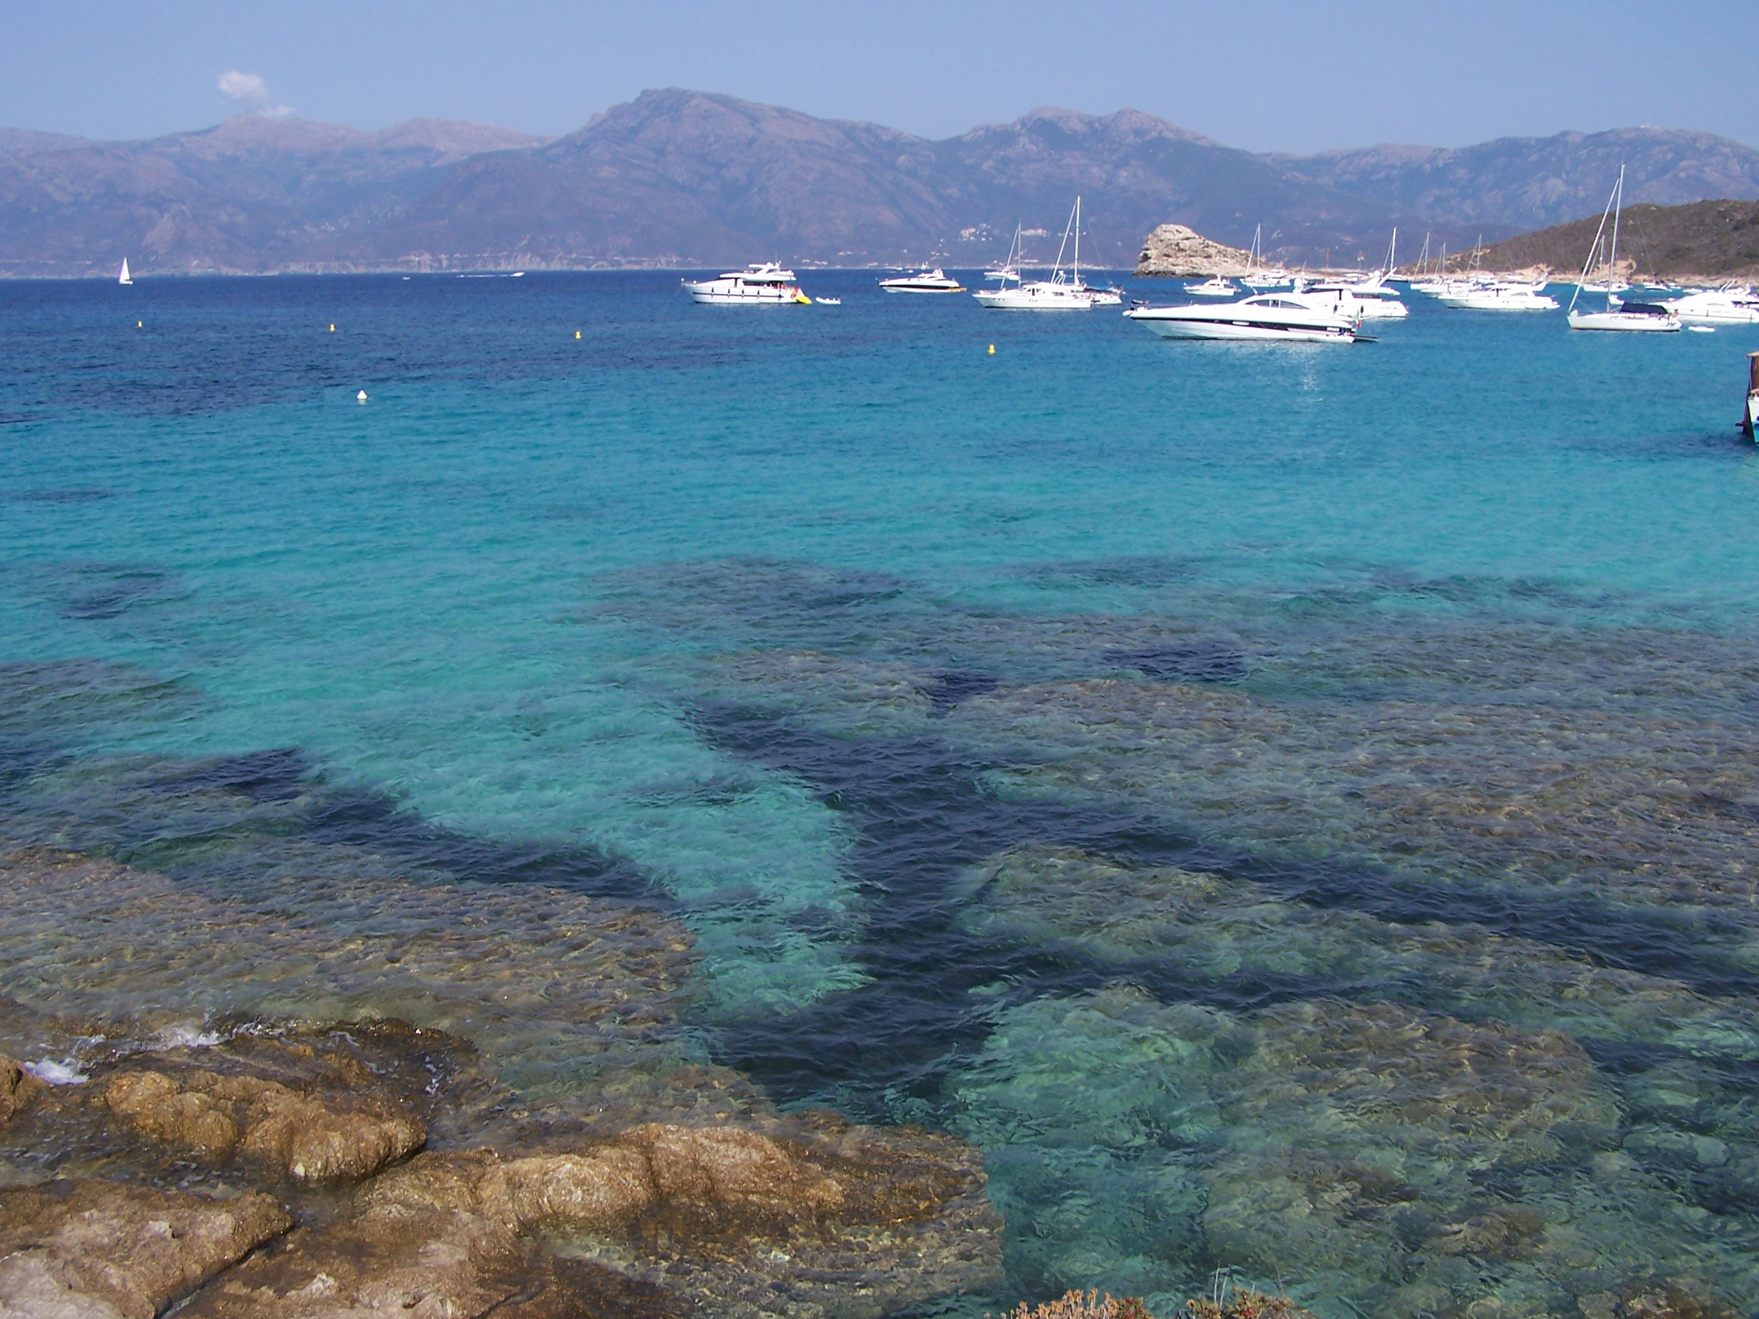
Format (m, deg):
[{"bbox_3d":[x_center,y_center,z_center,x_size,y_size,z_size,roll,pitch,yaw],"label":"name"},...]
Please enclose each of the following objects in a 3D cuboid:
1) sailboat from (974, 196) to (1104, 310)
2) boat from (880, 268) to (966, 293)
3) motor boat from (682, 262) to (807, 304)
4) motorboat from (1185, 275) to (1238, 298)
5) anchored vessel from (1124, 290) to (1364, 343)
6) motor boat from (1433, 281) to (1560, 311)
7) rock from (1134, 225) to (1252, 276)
[{"bbox_3d":[22.860,-56.090,267.630,19.180,15.720,5.000,1,12,7],"label":"sailboat"},{"bbox_3d":[9.760,-84.150,428.430,19.120,5.750,4.900,1,12,5],"label":"boat"},{"bbox_3d":[-20.790,-58.220,299.650,19.940,6.550,5.300,1,12,4],"label":"motor boat"},{"bbox_3d":[67.490,-75.880,392.700,11.100,4.330,3.800,3,12,14],"label":"motorboat"},{"bbox_3d":[28.660,-26.990,151.990,19.000,4.080,4.800,5,13,23],"label":"anchored vessel"},{"bbox_3d":[89.740,-52.960,280.830,17.740,4.490,5.000,3,12,16],"label":"motor boat"},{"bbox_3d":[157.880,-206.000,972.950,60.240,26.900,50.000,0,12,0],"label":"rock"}]

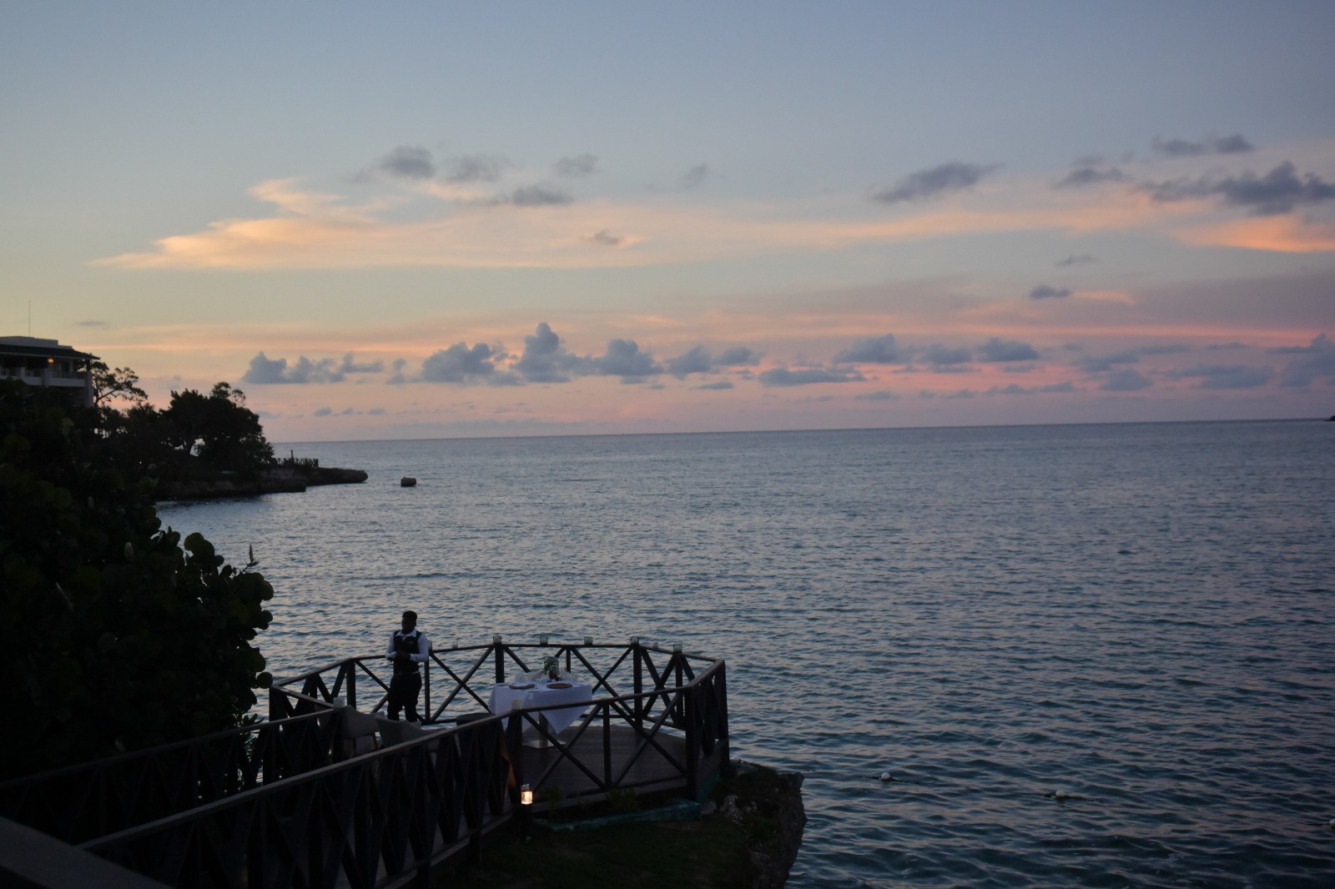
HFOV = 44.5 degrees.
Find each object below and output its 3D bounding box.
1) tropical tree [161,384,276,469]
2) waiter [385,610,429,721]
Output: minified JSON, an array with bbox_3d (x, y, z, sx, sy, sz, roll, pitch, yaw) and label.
[{"bbox_3d":[-54.991,-2.173,200.000,13.500,11.000,12.000,-1,0,-15],"label":"tropical tree"},{"bbox_3d":[-3.063,2.834,19.200,0.530,1.770,0.380,-1,0,11],"label":"waiter"}]

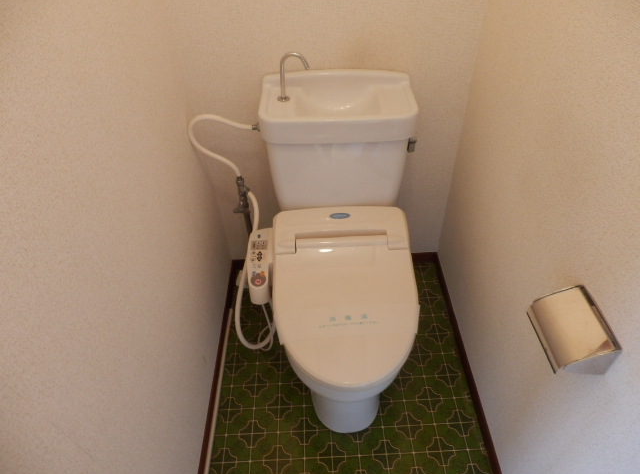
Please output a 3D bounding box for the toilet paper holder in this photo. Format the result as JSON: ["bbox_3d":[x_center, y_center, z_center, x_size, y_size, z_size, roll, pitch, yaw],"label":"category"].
[{"bbox_3d":[0.419,0.155,0.749,0.076,0.072,0.133,-2,44,1],"label":"toilet paper holder"}]

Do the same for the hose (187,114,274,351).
[{"bbox_3d":[-0.244,0.013,1.376,0.214,0.694,0.328,-3,44,0],"label":"hose"}]

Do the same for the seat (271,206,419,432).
[{"bbox_3d":[0.073,0.270,1.299,0.386,0.476,0.546,-2,44,1],"label":"seat"}]

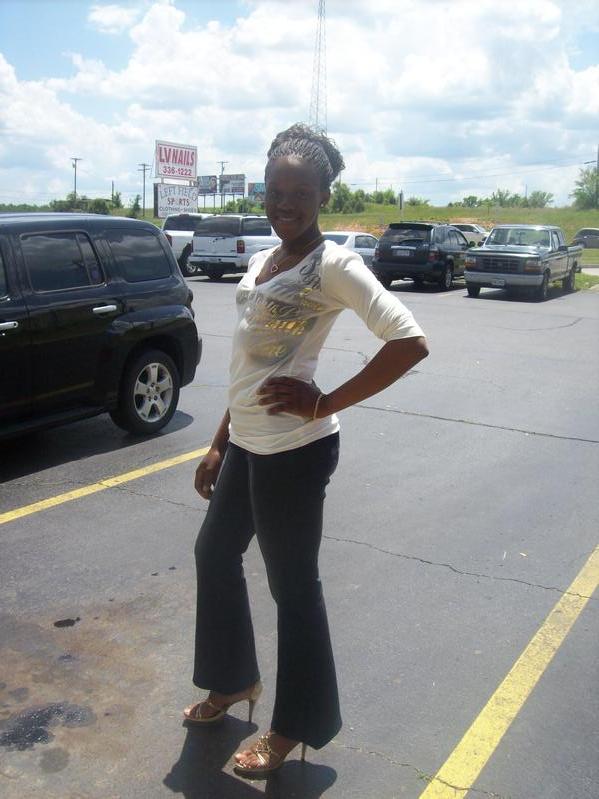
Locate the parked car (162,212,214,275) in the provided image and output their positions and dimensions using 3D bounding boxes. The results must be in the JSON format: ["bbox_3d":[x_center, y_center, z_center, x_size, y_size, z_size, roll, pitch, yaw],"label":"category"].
[{"bbox_3d":[-3.379,-5.309,28.582,1.980,1.900,5.600,8,13,30],"label":"parked car"}]

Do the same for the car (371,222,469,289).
[{"bbox_3d":[3.852,-4.195,24.227,1.920,1.770,4.720,7,13,24],"label":"car"}]

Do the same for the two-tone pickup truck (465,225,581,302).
[{"bbox_3d":[6.095,-3.743,22.177,2.000,1.800,5.500,7,13,26],"label":"two-tone pickup truck"}]

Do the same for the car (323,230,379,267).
[{"bbox_3d":[1.402,-4.342,25.483,1.780,1.450,4.650,8,13,28],"label":"car"}]

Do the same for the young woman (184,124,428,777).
[{"bbox_3d":[-0.004,0.174,2.321,0.440,1.750,0.560,-8,14,-37],"label":"young woman"}]

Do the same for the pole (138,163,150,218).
[{"bbox_3d":[-29.851,-40.193,160.000,2.300,10.600,0.320,1,11,0],"label":"pole"}]

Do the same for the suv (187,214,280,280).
[{"bbox_3d":[-1.151,-4.860,26.619,2.000,1.900,5.200,8,13,30],"label":"suv"}]

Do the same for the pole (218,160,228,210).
[{"bbox_3d":[-15.858,-43.890,172.000,2.300,10.500,0.320,1,11,0],"label":"pole"}]

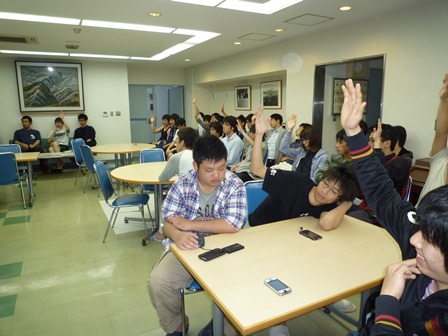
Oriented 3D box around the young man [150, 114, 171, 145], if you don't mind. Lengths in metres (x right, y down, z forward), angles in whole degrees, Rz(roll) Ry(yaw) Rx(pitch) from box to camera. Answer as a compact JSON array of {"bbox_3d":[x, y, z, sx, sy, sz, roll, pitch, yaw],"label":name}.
[{"bbox_3d":[-1.246,-0.475,6.605,0.800,1.240,0.580,-11,15,-41],"label":"young man"}]

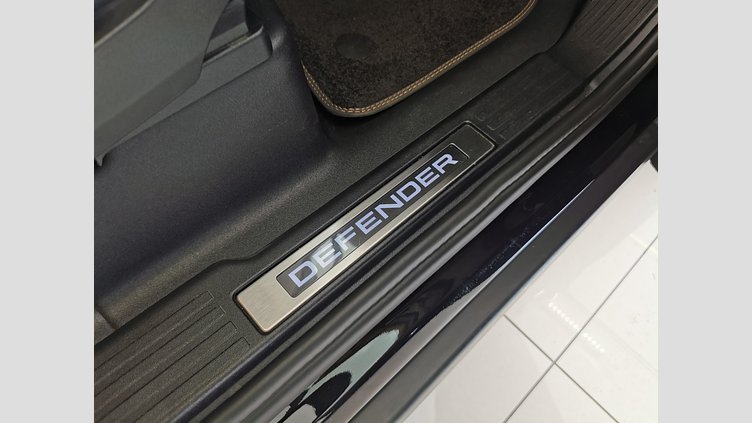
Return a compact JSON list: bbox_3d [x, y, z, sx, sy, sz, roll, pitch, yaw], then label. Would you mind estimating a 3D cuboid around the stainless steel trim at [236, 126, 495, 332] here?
[{"bbox_3d":[0.008,0.003,0.653,0.395,0.008,0.050,-38,73,-28],"label":"stainless steel trim"}]

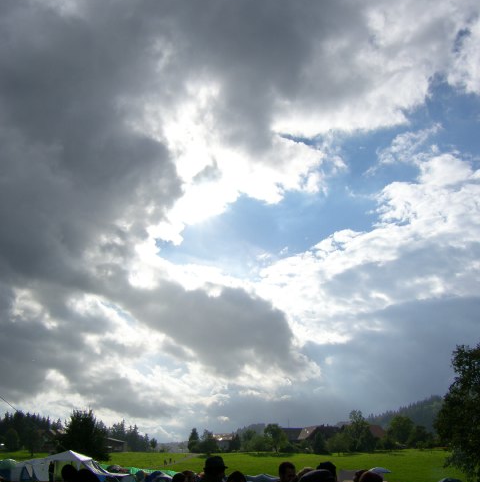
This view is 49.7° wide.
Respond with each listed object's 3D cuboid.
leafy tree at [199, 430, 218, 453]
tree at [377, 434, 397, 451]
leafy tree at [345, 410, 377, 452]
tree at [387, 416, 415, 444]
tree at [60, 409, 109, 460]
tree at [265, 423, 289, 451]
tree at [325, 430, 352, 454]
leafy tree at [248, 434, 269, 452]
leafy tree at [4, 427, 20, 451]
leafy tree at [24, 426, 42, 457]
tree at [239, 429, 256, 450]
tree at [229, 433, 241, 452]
[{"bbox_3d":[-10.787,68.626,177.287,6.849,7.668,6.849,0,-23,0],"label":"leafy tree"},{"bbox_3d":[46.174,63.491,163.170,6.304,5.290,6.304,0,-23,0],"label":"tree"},{"bbox_3d":[50.044,78.699,215.000,12.891,16.395,12.891,-5,-23,11],"label":"leafy tree"},{"bbox_3d":[69.756,82.577,225.000,11.804,12.660,11.804,-6,-23,15],"label":"tree"},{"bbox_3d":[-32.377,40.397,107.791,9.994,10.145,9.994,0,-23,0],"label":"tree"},{"bbox_3d":[14.806,79.911,210.000,9.443,11.000,9.443,-1,-23,3],"label":"tree"},{"bbox_3d":[37.102,75.522,195.000,10.230,8.432,10.230,-4,-23,9],"label":"tree"},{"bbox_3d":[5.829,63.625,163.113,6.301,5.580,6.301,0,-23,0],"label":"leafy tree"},{"bbox_3d":[-79.100,69.191,180.000,5.396,8.117,5.396,9,-24,-21],"label":"leafy tree"},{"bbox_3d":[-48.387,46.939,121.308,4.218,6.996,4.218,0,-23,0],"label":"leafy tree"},{"bbox_3d":[3.187,84.566,220.000,7.420,8.333,7.420,0,-23,1],"label":"tree"},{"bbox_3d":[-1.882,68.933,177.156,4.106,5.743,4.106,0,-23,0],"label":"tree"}]

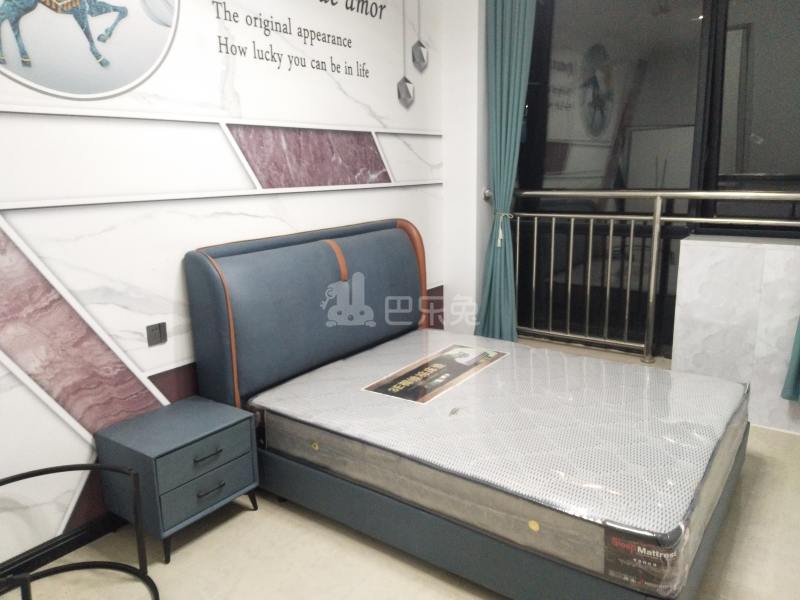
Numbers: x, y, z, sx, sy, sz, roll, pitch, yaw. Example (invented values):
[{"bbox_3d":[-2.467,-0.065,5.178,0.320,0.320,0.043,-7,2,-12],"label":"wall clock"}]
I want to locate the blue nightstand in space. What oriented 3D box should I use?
[{"bbox_3d":[-0.895,0.717,2.488,0.401,0.435,0.468,8,15,36],"label":"blue nightstand"}]

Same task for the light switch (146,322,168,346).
[{"bbox_3d":[-1.021,0.148,2.541,0.012,0.089,0.088,8,15,36],"label":"light switch"}]

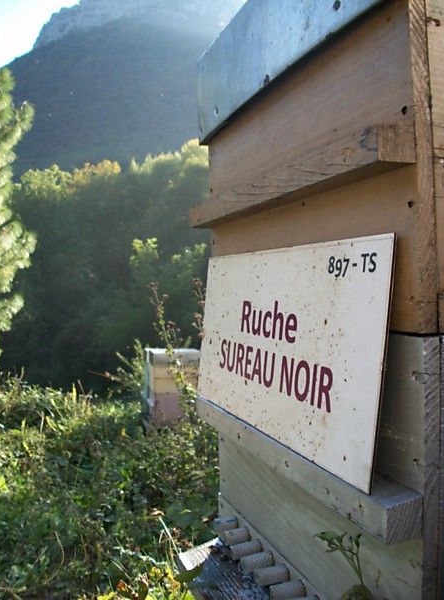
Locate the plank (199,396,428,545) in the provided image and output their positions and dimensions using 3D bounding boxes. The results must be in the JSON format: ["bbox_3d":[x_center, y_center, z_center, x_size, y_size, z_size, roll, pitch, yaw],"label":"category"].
[{"bbox_3d":[0.064,0.179,0.683,0.035,0.031,0.488,-3,2,-21],"label":"plank"}]

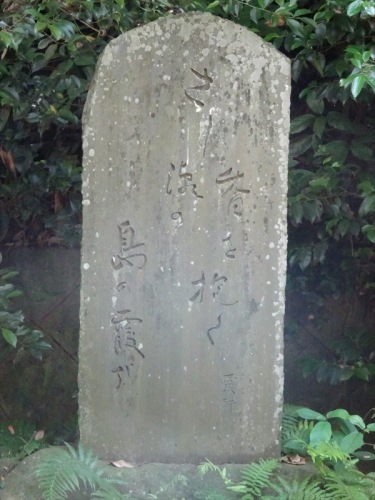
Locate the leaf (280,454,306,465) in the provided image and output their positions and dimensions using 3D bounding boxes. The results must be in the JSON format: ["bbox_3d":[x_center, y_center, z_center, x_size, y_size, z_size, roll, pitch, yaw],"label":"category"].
[{"bbox_3d":[0.343,0.678,6.300,0.082,0.027,0.050,1,2,-3],"label":"leaf"}]

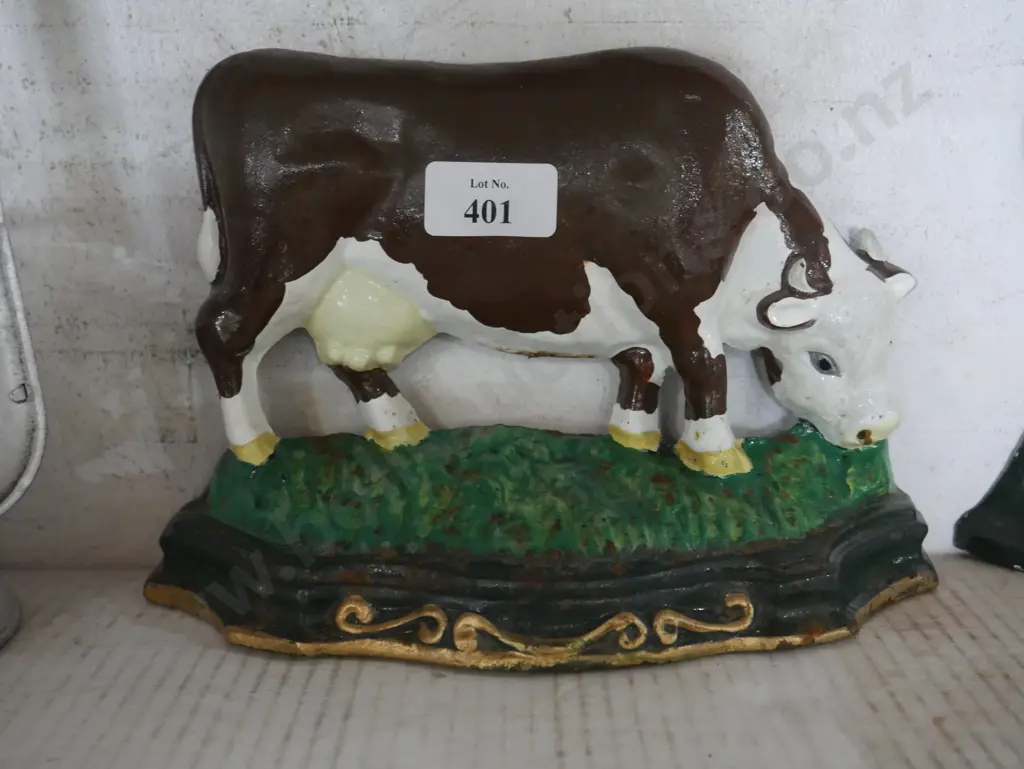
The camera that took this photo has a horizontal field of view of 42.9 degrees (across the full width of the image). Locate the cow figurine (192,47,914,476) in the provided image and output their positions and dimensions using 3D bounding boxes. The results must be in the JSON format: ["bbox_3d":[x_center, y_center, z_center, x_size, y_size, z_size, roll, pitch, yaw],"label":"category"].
[{"bbox_3d":[0.016,-0.035,0.395,0.221,0.130,0.040,-1,12,0],"label":"cow figurine"}]

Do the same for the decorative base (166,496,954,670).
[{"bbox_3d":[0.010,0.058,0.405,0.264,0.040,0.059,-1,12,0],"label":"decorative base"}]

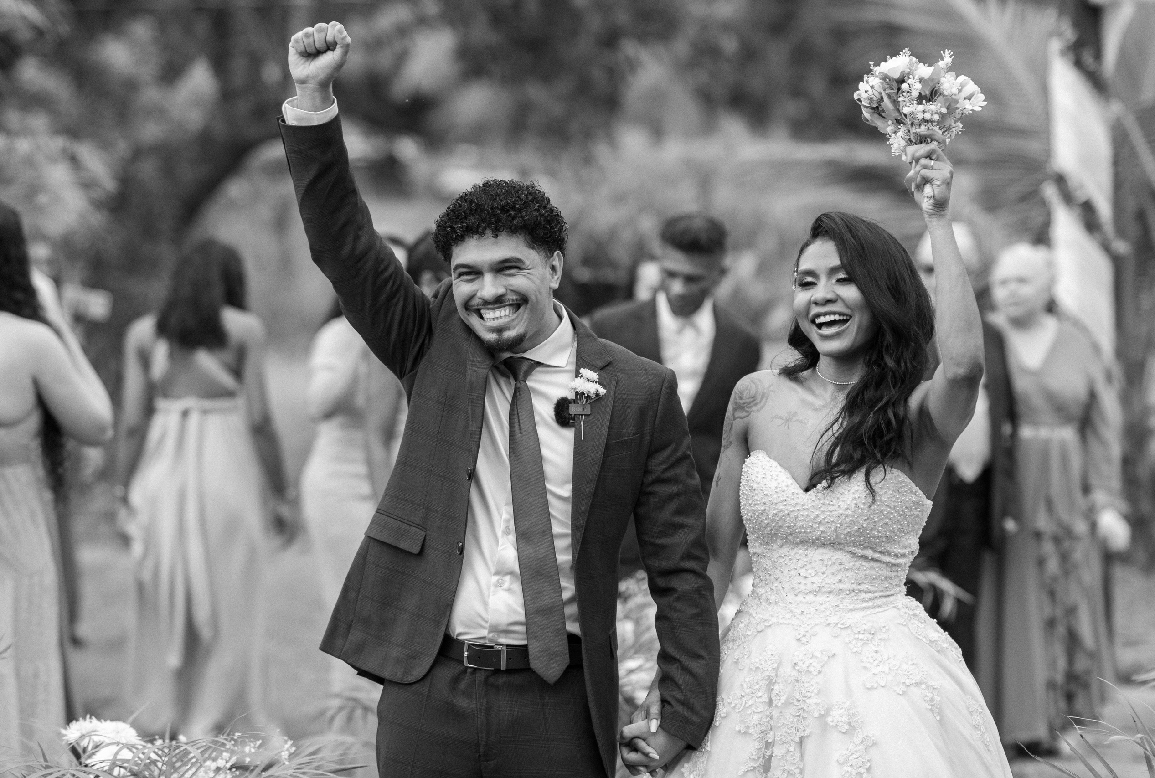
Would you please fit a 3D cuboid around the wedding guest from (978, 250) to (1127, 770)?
[{"bbox_3d":[1.512,0.351,13.119,0.520,1.640,0.420,0,2,14],"label":"wedding guest"}]

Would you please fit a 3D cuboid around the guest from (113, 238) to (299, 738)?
[{"bbox_3d":[-1.232,0.329,13.619,0.600,1.650,0.450,0,2,9],"label":"guest"}]

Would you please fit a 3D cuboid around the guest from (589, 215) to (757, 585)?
[{"bbox_3d":[0.272,0.371,11.319,0.540,1.720,0.360,0,2,-2],"label":"guest"}]

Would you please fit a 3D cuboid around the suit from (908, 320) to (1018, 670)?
[{"bbox_3d":[1.193,0.439,13.022,0.520,1.390,0.340,0,2,7],"label":"suit"}]

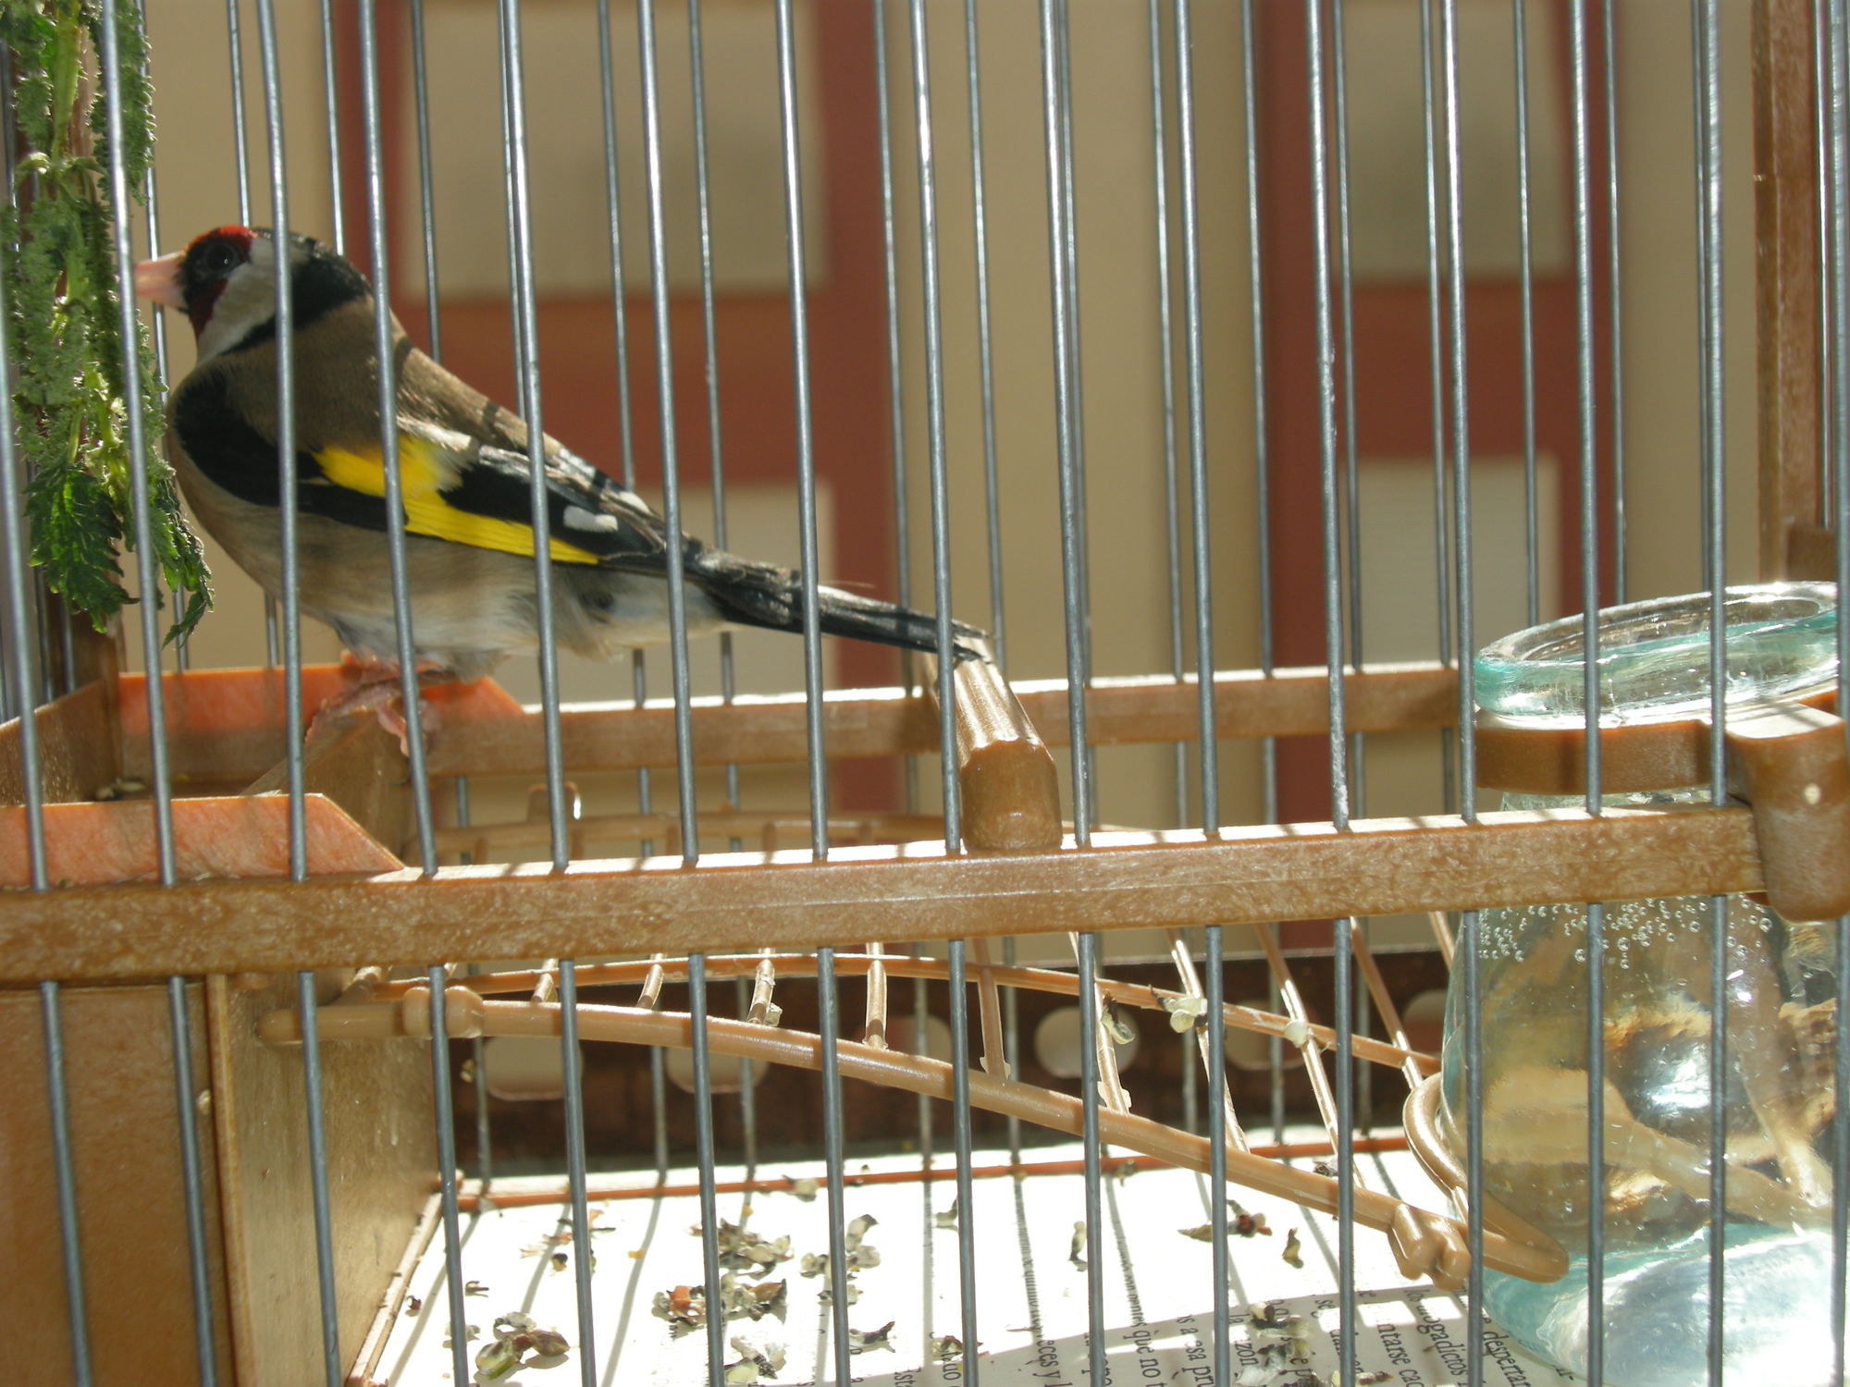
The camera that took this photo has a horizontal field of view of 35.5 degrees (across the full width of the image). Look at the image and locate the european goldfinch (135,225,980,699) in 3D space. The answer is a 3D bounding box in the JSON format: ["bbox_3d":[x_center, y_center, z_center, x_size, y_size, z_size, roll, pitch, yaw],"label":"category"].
[{"bbox_3d":[-0.047,-0.028,0.355,0.112,0.061,0.046,-1,6,12],"label":"european goldfinch"}]

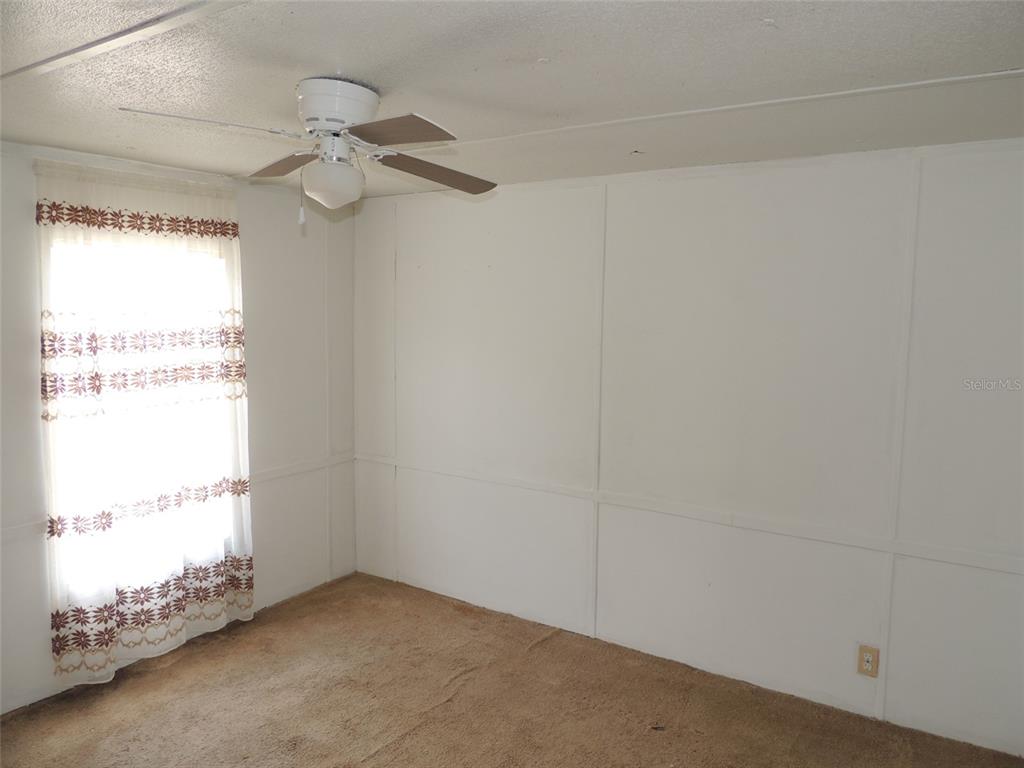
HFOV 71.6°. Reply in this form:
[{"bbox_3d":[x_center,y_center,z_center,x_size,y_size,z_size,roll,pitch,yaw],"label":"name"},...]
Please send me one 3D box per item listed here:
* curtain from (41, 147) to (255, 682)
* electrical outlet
[{"bbox_3d":[-1.515,0.154,3.044,0.093,2.030,0.907,5,7,32],"label":"curtain"},{"bbox_3d":[1.364,1.061,2.712,0.070,0.115,0.010,5,7,32],"label":"electrical outlet"}]

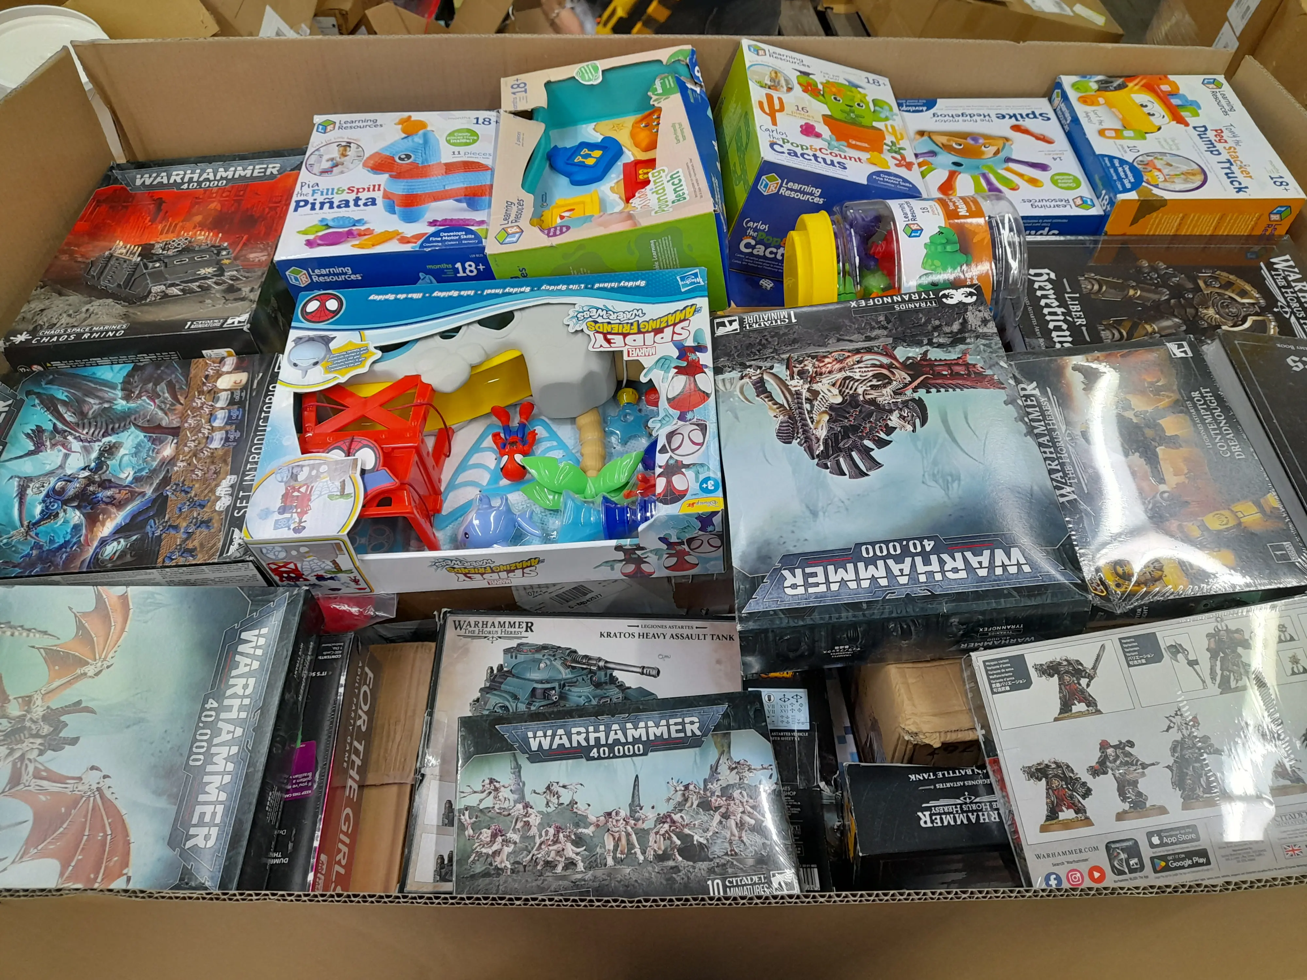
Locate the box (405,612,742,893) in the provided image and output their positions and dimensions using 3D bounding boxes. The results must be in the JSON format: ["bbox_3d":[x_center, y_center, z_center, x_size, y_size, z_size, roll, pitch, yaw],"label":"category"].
[{"bbox_3d":[-0.032,0.208,0.733,0.287,0.062,0.220,1,55,-2],"label":"box"}]

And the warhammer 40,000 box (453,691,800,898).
[{"bbox_3d":[-0.023,0.229,0.666,0.223,0.040,0.148,-4,54,-4],"label":"warhammer 40,000 box"}]

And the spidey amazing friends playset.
[{"bbox_3d":[-0.125,-0.052,0.785,0.351,0.090,0.247,-3,57,2],"label":"spidey amazing friends playset"}]

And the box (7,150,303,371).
[{"bbox_3d":[-0.463,-0.226,0.932,0.210,0.055,0.303,-5,49,-1],"label":"box"}]

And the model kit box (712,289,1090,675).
[{"bbox_3d":[0.158,-0.023,0.679,0.210,0.047,0.303,-6,48,7],"label":"model kit box"}]

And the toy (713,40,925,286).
[{"bbox_3d":[0.148,-0.315,0.930,0.156,0.124,0.187,8,54,-15],"label":"toy"}]

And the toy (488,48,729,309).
[{"bbox_3d":[-0.043,-0.291,0.915,0.194,0.111,0.265,-8,54,6],"label":"toy"}]

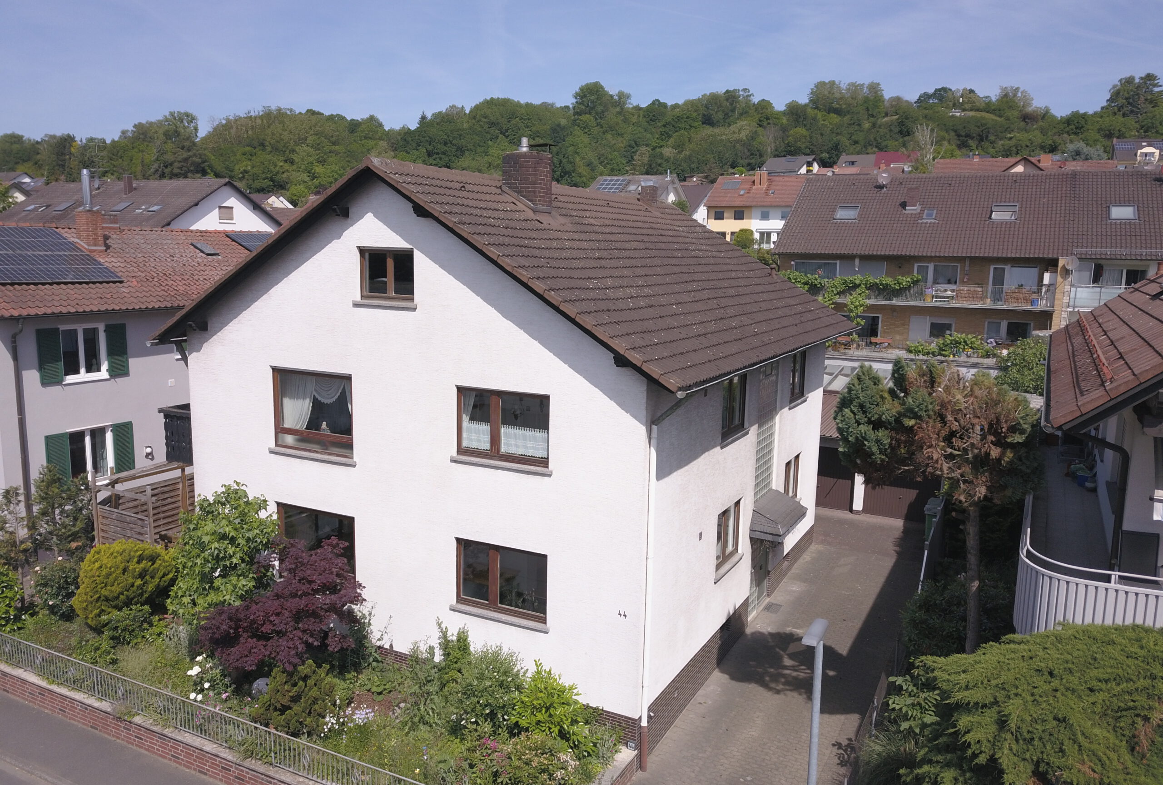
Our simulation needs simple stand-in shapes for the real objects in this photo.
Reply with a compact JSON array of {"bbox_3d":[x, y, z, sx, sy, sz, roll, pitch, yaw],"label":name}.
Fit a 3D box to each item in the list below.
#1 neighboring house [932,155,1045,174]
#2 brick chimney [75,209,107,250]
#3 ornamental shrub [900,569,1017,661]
[{"bbox_3d":[40.344,-18.741,86.936,12.800,9.000,11.000,4,10,22],"label":"neighboring house"},{"bbox_3d":[-13.590,-4.496,24.176,0.500,1.050,0.500,5,10,27],"label":"brick chimney"},{"bbox_3d":[7.451,4.795,17.511,2.000,2.200,2.000,5,10,27],"label":"ornamental shrub"}]

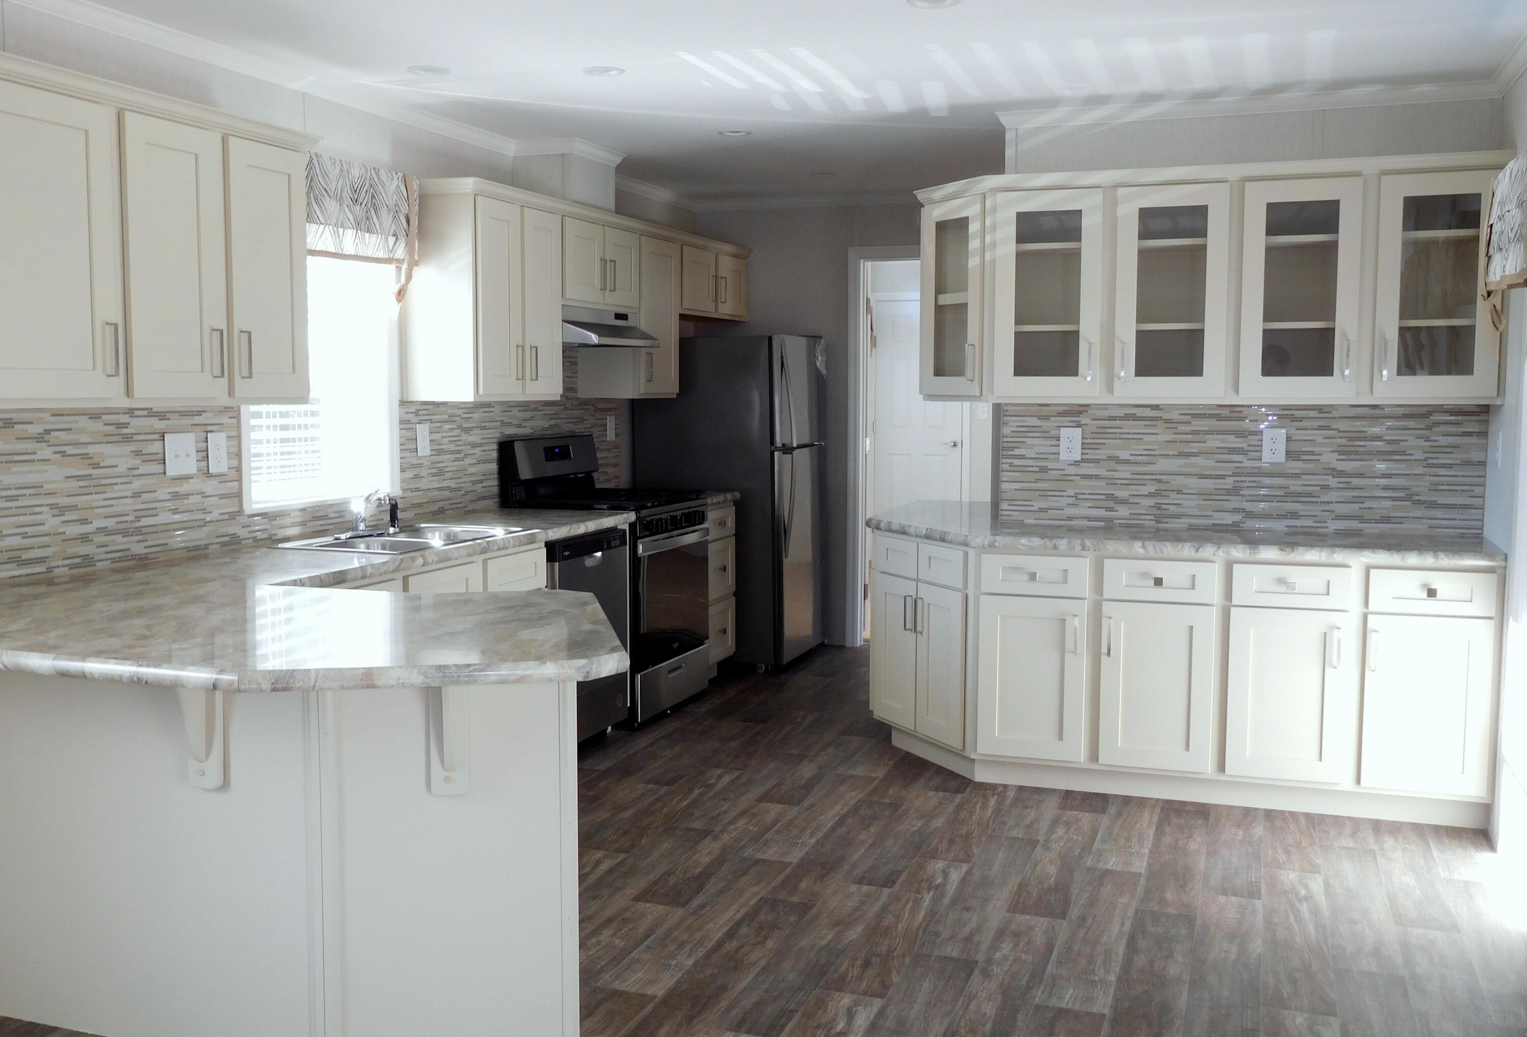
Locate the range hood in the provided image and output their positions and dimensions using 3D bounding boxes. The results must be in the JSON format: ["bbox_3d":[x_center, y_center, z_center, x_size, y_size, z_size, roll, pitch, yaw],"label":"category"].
[{"bbox_3d":[-0.801,-0.847,6.270,0.461,0.162,0.762,2,6,20],"label":"range hood"}]

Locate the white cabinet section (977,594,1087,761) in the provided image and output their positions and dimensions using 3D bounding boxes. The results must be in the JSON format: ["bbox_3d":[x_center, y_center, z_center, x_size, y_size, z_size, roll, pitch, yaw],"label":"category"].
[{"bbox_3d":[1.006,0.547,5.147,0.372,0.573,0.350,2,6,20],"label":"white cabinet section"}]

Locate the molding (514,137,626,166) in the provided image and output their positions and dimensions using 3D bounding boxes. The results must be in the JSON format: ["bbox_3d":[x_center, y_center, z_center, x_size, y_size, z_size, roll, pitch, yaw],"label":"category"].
[{"bbox_3d":[-0.858,-1.600,6.228,0.334,0.055,0.470,2,6,20],"label":"molding"}]

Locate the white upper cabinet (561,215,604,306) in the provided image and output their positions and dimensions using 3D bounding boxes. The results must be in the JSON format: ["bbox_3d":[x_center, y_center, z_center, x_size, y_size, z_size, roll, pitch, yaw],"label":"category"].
[{"bbox_3d":[-0.913,-1.085,6.018,0.330,0.362,0.387,2,5,20],"label":"white upper cabinet"}]

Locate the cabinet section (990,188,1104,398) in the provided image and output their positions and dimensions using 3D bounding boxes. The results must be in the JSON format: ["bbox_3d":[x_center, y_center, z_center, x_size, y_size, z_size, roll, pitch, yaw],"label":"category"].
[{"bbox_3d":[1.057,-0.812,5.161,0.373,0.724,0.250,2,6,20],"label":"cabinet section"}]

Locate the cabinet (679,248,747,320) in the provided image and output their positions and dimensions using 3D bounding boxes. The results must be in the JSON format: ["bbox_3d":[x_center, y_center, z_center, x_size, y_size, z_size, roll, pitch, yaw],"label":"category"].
[{"bbox_3d":[-0.409,-1.226,7.425,0.330,0.330,0.995,2,5,20],"label":"cabinet"}]

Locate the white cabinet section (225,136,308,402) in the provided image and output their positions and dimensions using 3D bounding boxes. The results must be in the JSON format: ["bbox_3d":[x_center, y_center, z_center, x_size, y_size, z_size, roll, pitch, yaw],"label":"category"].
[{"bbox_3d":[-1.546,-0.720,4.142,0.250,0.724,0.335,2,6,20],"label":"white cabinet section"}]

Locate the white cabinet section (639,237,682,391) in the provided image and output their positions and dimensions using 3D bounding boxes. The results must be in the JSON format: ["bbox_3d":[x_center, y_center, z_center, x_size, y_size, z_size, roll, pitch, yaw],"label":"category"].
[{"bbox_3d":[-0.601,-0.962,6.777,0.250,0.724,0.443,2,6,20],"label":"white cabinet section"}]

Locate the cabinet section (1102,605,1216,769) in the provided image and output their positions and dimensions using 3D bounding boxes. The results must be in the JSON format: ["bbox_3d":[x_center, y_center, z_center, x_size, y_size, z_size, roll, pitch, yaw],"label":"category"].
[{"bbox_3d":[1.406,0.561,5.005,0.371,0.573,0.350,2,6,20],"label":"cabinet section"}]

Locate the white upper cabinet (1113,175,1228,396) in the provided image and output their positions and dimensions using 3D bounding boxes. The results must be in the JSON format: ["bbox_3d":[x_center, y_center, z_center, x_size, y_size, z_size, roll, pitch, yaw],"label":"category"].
[{"bbox_3d":[1.483,-0.812,5.107,0.387,0.738,0.344,2,6,20],"label":"white upper cabinet"}]

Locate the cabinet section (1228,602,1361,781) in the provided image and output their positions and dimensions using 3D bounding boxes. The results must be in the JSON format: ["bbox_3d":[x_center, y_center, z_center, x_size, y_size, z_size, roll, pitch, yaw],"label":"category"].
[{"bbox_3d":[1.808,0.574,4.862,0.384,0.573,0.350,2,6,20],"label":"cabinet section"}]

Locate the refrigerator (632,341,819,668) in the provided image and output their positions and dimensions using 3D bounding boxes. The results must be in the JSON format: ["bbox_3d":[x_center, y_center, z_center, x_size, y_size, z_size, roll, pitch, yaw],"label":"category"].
[{"bbox_3d":[-0.156,-0.096,7.401,0.835,1.685,0.710,2,5,20],"label":"refrigerator"}]

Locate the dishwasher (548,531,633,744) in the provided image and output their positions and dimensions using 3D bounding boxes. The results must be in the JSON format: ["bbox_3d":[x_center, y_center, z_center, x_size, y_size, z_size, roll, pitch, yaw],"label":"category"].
[{"bbox_3d":[-0.935,0.461,5.582,0.610,0.837,0.600,2,5,20],"label":"dishwasher"}]

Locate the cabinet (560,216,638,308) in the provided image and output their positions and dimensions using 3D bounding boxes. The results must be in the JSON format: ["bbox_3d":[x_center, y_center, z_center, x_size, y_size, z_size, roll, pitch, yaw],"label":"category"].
[{"bbox_3d":[-0.859,-1.111,6.264,0.338,0.363,0.758,2,6,20],"label":"cabinet"}]

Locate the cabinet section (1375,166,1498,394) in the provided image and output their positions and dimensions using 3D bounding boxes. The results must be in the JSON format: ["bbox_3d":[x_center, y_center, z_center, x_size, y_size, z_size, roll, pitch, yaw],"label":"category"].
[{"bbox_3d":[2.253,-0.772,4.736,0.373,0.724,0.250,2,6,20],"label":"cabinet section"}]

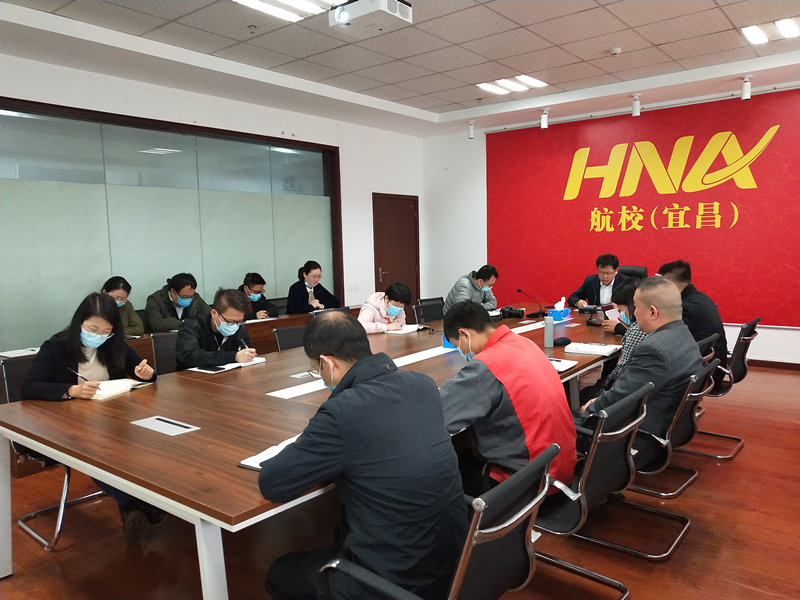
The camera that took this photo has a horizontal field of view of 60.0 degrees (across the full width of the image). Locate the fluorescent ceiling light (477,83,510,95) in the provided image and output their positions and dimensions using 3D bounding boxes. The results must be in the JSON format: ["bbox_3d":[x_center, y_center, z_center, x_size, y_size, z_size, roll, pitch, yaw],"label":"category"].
[{"bbox_3d":[0.978,-2.186,7.218,0.140,0.050,0.600,2,6,37],"label":"fluorescent ceiling light"}]

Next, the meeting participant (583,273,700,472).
[{"bbox_3d":[1.060,0.495,3.320,0.760,1.220,0.540,1,5,35],"label":"meeting participant"}]

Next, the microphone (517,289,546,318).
[{"bbox_3d":[1.053,0.030,5.500,0.240,0.230,0.120,-2,4,-14],"label":"microphone"}]

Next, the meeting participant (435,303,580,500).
[{"bbox_3d":[0.370,0.590,2.709,0.680,1.160,0.530,2,6,40],"label":"meeting participant"}]

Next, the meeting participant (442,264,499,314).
[{"bbox_3d":[0.708,0.286,6.130,0.700,1.180,0.550,2,6,40],"label":"meeting participant"}]

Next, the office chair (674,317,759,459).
[{"bbox_3d":[1.980,0.540,4.620,0.610,0.870,0.560,2,5,39],"label":"office chair"}]

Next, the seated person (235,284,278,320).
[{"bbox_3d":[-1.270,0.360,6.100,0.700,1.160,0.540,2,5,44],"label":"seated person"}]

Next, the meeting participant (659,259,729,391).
[{"bbox_3d":[1.893,0.353,4.759,0.700,1.220,0.530,2,6,40],"label":"meeting participant"}]

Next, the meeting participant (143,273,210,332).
[{"bbox_3d":[-1.680,0.400,5.420,0.580,1.200,0.740,-5,5,-44],"label":"meeting participant"}]

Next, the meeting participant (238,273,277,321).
[{"bbox_3d":[-1.270,0.350,6.100,0.720,1.180,0.540,2,5,44],"label":"meeting participant"}]

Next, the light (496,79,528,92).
[{"bbox_3d":[1.112,-2.124,6.850,0.130,0.060,0.540,2,5,39],"label":"light"}]

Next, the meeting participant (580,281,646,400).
[{"bbox_3d":[1.326,0.461,3.989,0.680,1.150,0.470,3,6,43],"label":"meeting participant"}]

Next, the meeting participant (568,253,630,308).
[{"bbox_3d":[1.780,0.210,6.100,0.580,1.250,0.720,1,5,35],"label":"meeting participant"}]

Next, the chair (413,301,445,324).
[{"bbox_3d":[0.443,0.476,5.718,0.580,0.880,0.540,2,6,40],"label":"chair"}]

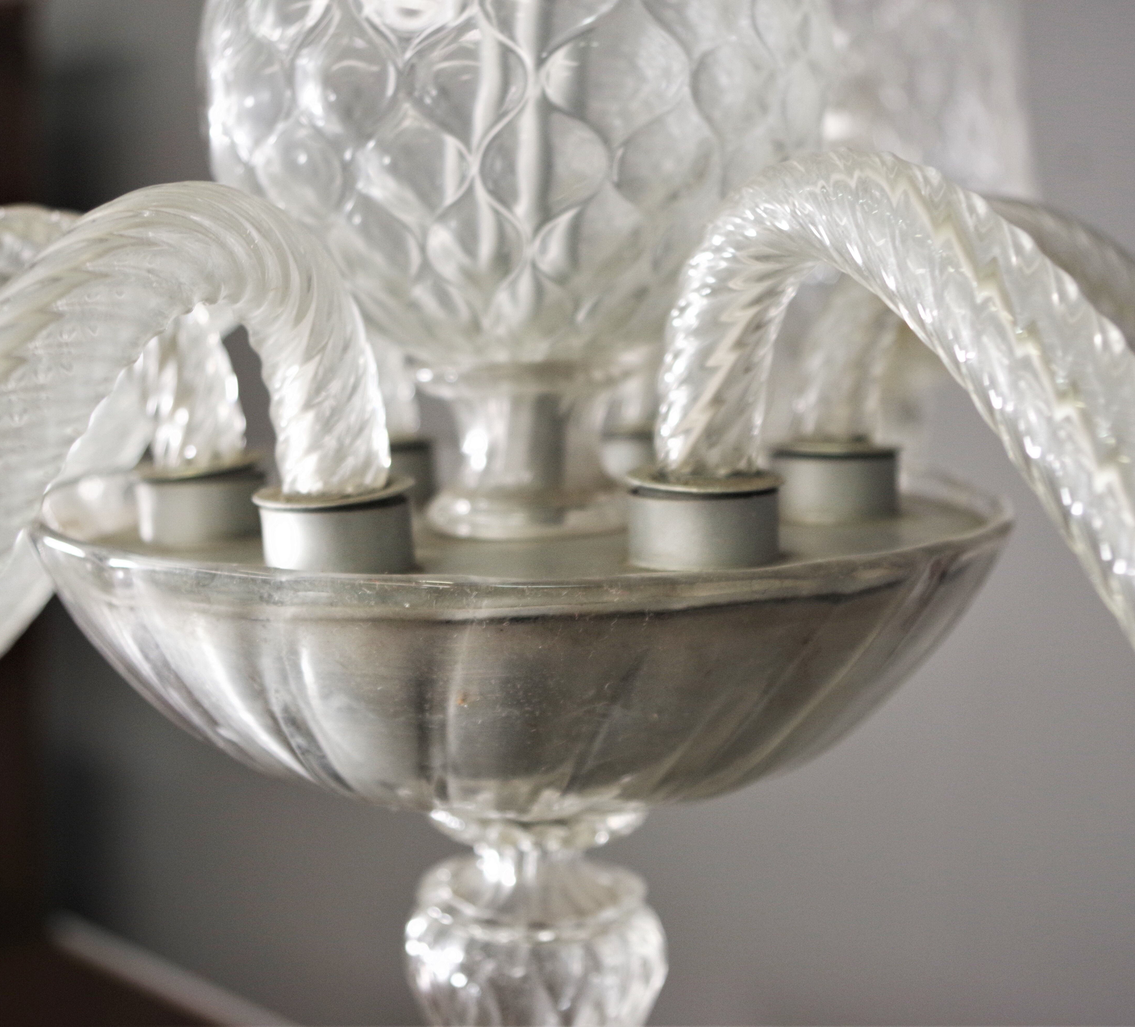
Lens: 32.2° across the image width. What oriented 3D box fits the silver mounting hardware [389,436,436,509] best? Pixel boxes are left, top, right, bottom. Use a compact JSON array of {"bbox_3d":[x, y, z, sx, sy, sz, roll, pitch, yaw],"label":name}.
[{"bbox_3d":[-0.065,-0.015,0.672,0.040,0.021,0.040,-3,7,0],"label":"silver mounting hardware"}]

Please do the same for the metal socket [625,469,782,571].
[{"bbox_3d":[0.036,0.001,0.510,0.040,0.021,0.040,-2,9,0],"label":"metal socket"}]

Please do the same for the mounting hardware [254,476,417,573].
[{"bbox_3d":[-0.059,0.004,0.508,0.040,0.021,0.040,-7,9,1],"label":"mounting hardware"}]

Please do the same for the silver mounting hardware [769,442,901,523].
[{"bbox_3d":[0.081,-0.010,0.594,0.040,0.021,0.040,0,7,0],"label":"silver mounting hardware"}]

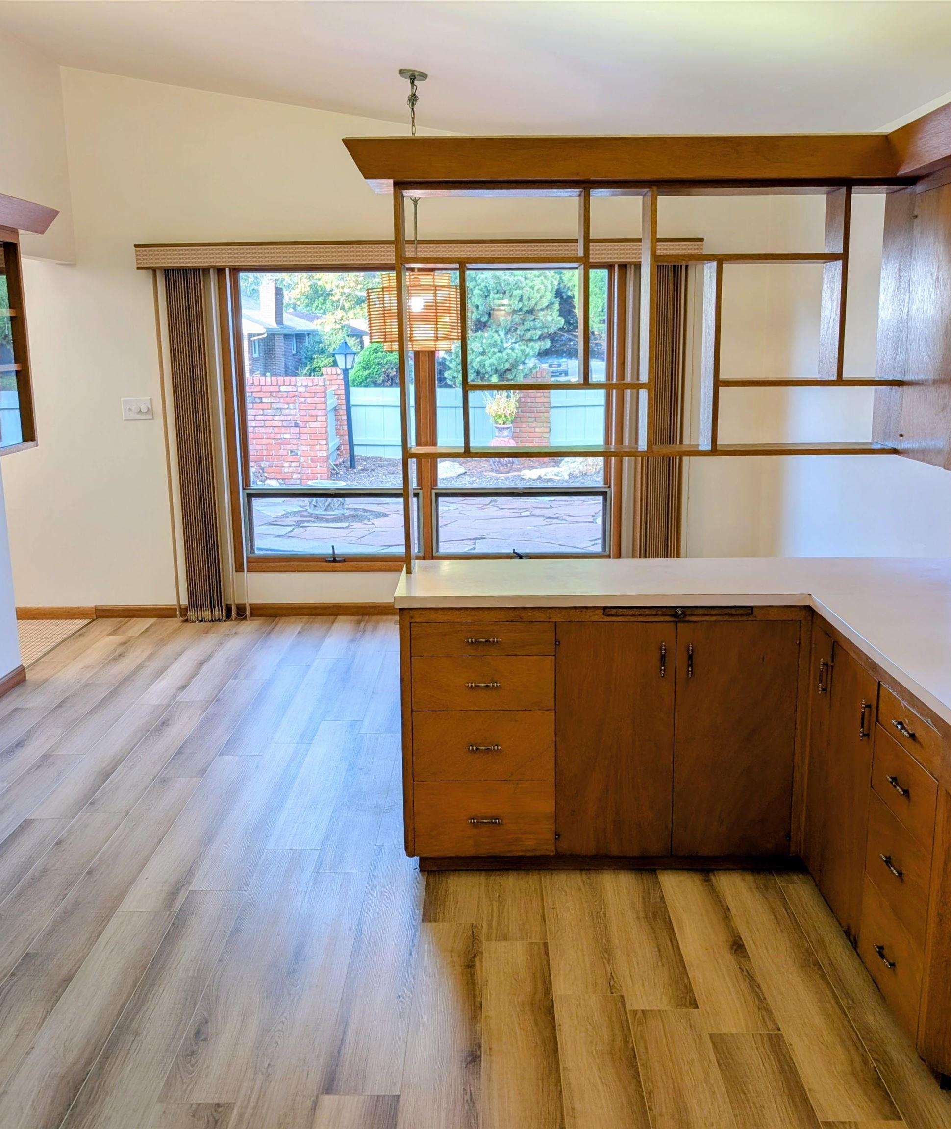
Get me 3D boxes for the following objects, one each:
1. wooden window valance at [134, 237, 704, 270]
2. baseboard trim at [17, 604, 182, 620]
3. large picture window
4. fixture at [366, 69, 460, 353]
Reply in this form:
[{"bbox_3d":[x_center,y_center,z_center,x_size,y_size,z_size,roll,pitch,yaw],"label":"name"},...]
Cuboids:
[{"bbox_3d":[-0.326,-1.790,6.008,3.250,0.138,0.140,0,12,1],"label":"wooden window valance"},{"bbox_3d":[-2.370,0.297,6.564,1.045,0.085,0.020,0,12,1],"label":"baseboard trim"},{"bbox_3d":[-0.300,-0.869,6.257,2.350,1.810,0.100,0,12,1],"label":"large picture window"},{"bbox_3d":[-0.294,-1.634,4.894,0.445,1.255,0.445,0,12,1],"label":"fixture"}]

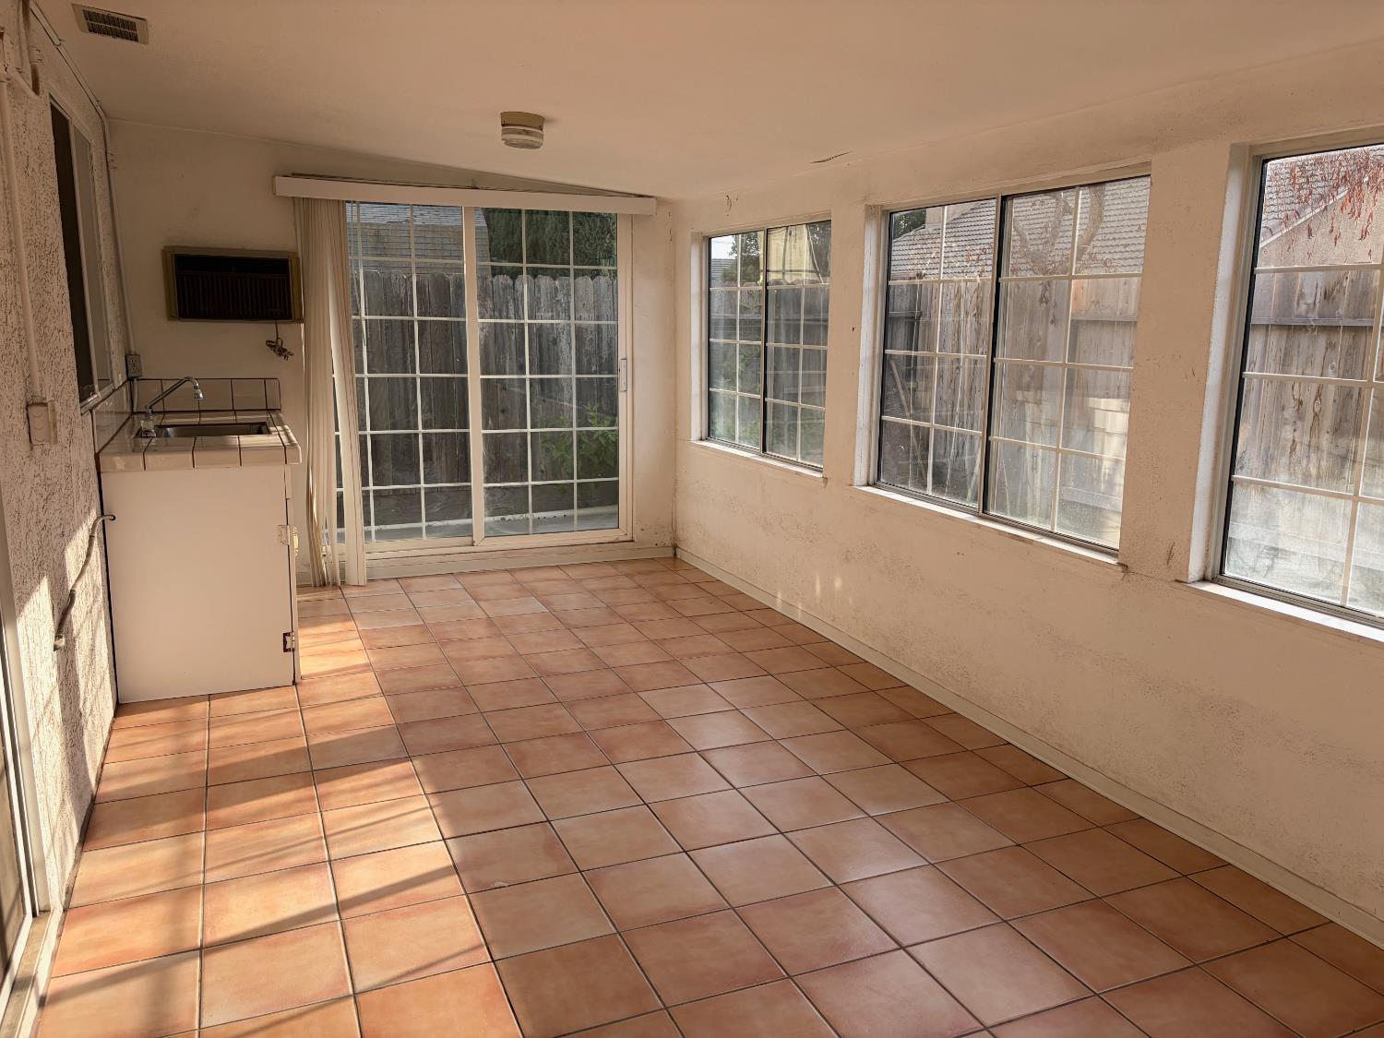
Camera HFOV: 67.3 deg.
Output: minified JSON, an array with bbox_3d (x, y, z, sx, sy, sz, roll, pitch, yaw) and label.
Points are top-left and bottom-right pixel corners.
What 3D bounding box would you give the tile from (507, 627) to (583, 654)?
[{"bbox_3d":[-0.673,0.564,4.742,0.299,0.010,0.299,-3,12,-23],"label":"tile"}]

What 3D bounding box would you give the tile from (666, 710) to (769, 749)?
[{"bbox_3d":[0.094,0.769,3.767,0.299,0.010,0.299,-3,12,-23],"label":"tile"}]

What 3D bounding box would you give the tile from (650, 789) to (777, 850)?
[{"bbox_3d":[0.061,0.899,3.103,0.298,0.010,0.298,-4,12,-23],"label":"tile"}]

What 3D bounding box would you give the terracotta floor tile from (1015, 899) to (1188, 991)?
[{"bbox_3d":[0.982,1.027,2.510,0.298,0.012,0.298,-3,12,-23],"label":"terracotta floor tile"}]

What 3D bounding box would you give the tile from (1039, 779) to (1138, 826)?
[{"bbox_3d":[1.232,0.892,3.277,0.150,0.012,0.294,-3,12,-23],"label":"tile"}]

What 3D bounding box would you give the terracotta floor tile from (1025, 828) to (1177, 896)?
[{"bbox_3d":[1.145,0.962,2.919,0.300,0.011,0.300,-3,12,-23],"label":"terracotta floor tile"}]

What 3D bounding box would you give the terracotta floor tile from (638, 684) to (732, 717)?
[{"bbox_3d":[-0.028,0.711,4.039,0.298,0.012,0.298,-3,12,-23],"label":"terracotta floor tile"}]

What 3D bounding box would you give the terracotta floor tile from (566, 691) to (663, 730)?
[{"bbox_3d":[-0.302,0.729,3.904,0.298,0.010,0.298,-3,12,-23],"label":"terracotta floor tile"}]

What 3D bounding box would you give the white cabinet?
[{"bbox_3d":[-2.170,0.104,4.687,0.636,0.881,1.615,-4,12,-23],"label":"white cabinet"}]

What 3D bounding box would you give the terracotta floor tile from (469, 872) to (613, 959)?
[{"bbox_3d":[-0.377,0.988,2.583,0.294,0.012,0.294,-3,12,-23],"label":"terracotta floor tile"}]

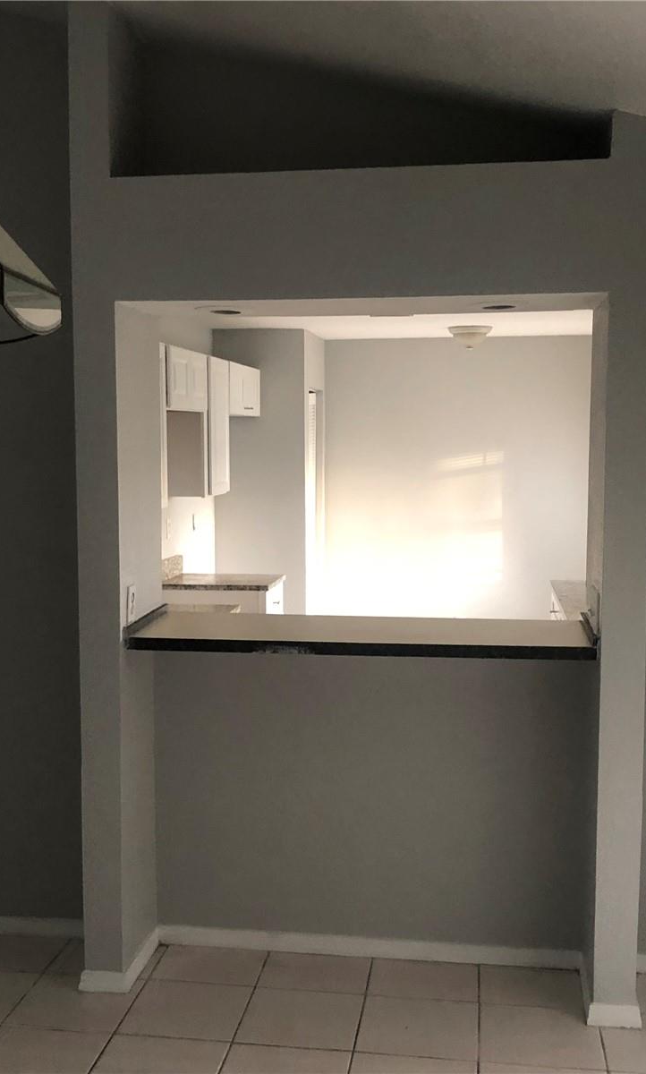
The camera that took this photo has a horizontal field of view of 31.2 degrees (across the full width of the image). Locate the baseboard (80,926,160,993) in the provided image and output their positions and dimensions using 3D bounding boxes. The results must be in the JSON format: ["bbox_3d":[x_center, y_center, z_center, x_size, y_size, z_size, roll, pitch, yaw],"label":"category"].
[{"bbox_3d":[-0.640,1.324,3.656,0.155,0.064,0.363,1,4,7],"label":"baseboard"}]

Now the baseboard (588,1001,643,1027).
[{"bbox_3d":[0.828,1.356,3.289,0.158,0.066,0.017,1,4,7],"label":"baseboard"}]

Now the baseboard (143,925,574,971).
[{"bbox_3d":[0.131,1.322,3.729,1.367,0.062,0.017,1,4,7],"label":"baseboard"}]

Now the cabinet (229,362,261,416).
[{"bbox_3d":[-0.627,-0.898,7.087,0.306,0.309,0.934,1,4,7],"label":"cabinet"}]

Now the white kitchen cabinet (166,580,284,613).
[{"bbox_3d":[-0.571,0.705,6.420,0.632,0.876,0.531,1,4,7],"label":"white kitchen cabinet"}]

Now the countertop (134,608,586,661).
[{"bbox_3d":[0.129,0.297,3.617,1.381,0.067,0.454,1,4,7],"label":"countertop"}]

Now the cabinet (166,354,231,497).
[{"bbox_3d":[-0.725,-0.609,6.368,0.306,0.756,0.531,1,4,7],"label":"cabinet"}]

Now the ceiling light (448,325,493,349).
[{"bbox_3d":[0.945,-1.267,7.368,0.289,0.158,0.289,1,4,7],"label":"ceiling light"}]

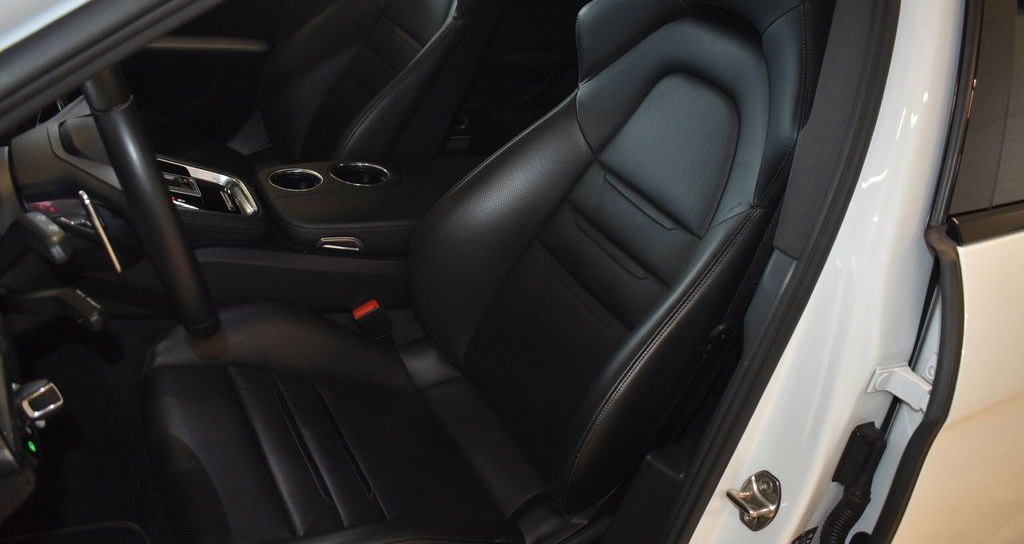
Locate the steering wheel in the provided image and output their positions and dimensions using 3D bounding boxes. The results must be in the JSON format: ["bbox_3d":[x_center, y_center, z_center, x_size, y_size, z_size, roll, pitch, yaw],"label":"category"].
[{"bbox_3d":[-0.361,-0.089,0.774,0.085,0.370,0.370,-23,40,-19],"label":"steering wheel"}]

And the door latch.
[{"bbox_3d":[0.194,0.187,0.697,0.032,0.060,0.037,-4,32,-32],"label":"door latch"}]

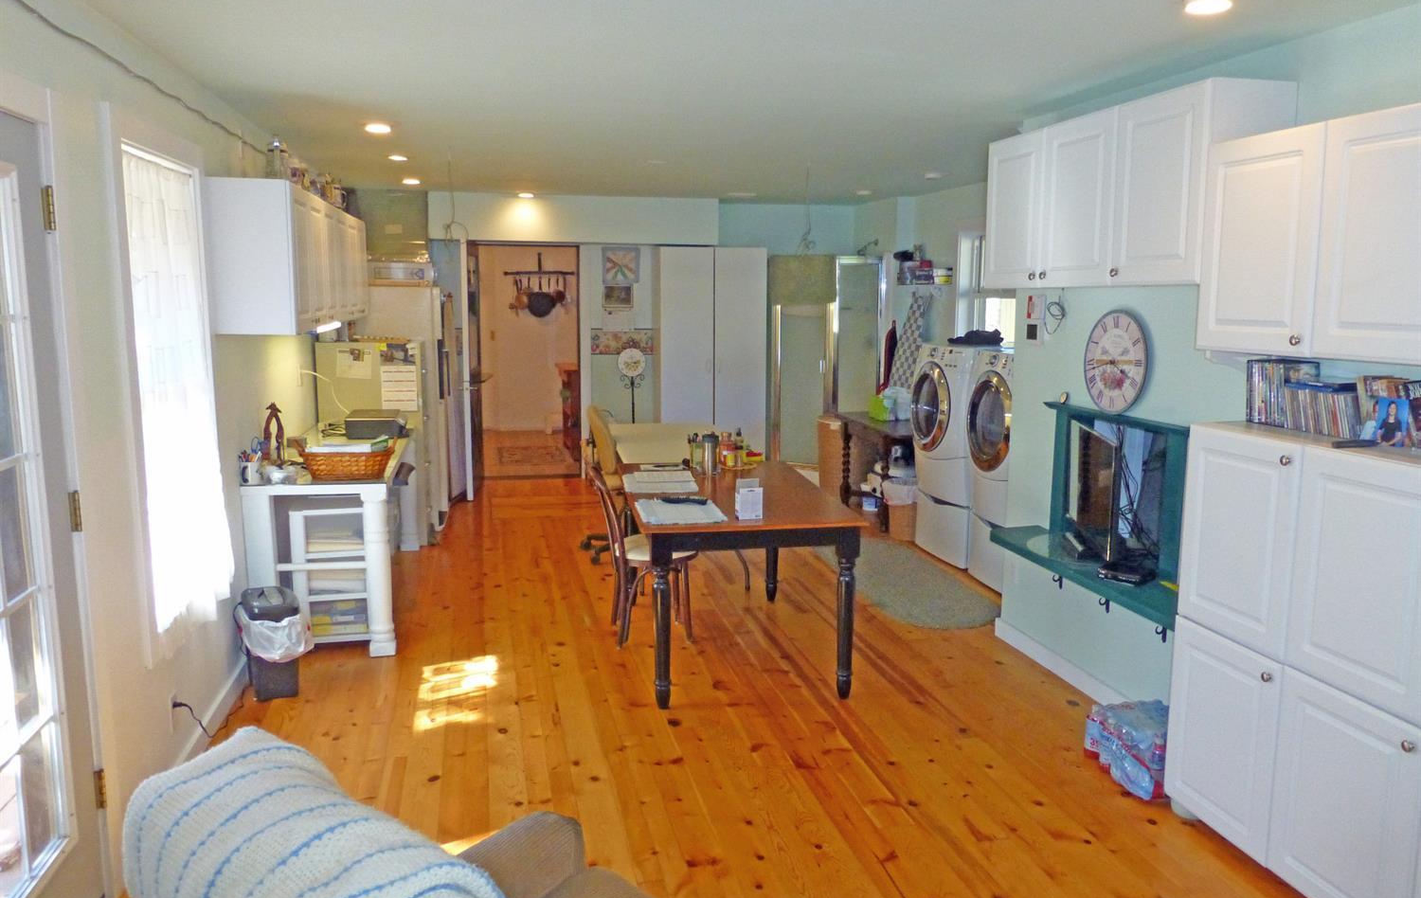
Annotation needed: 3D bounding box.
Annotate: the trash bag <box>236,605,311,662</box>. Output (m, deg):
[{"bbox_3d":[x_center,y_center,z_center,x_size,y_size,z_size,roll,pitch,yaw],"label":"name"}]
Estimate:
[{"bbox_3d":[-1.783,0.727,4.025,0.266,0.201,0.280,-2,9,-13],"label":"trash bag"}]

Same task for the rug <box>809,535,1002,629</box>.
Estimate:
[{"bbox_3d":[1.090,0.733,5.832,0.727,0.015,1.970,-2,9,-13],"label":"rug"}]

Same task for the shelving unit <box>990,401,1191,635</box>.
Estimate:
[{"bbox_3d":[1.520,0.189,3.737,0.323,0.601,1.236,-2,9,-13],"label":"shelving unit"}]

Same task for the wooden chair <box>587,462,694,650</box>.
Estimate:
[{"bbox_3d":[-0.322,0.484,4.671,0.504,0.837,0.436,-2,9,-13],"label":"wooden chair"}]

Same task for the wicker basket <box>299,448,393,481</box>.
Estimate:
[{"bbox_3d":[-1.653,0.051,4.485,0.423,0.153,0.283,-2,9,-13],"label":"wicker basket"}]

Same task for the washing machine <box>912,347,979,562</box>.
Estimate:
[{"bbox_3d":[1.766,0.021,6.218,0.730,1.320,0.690,-2,9,-13],"label":"washing machine"}]

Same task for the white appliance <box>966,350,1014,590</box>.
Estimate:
[{"bbox_3d":[1.971,0.129,5.545,0.791,1.311,0.686,-2,9,-13],"label":"white appliance"}]

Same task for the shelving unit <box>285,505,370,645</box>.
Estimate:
[{"bbox_3d":[-1.761,0.573,4.695,0.382,0.636,0.320,-2,9,-13],"label":"shelving unit"}]

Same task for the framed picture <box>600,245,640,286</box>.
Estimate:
[{"bbox_3d":[-0.782,-1.600,8.618,0.341,0.320,0.020,-2,9,-13],"label":"framed picture"}]

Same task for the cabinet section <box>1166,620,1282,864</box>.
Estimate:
[{"bbox_3d":[1.666,0.847,2.958,0.329,0.595,0.429,-1,9,-13],"label":"cabinet section"}]

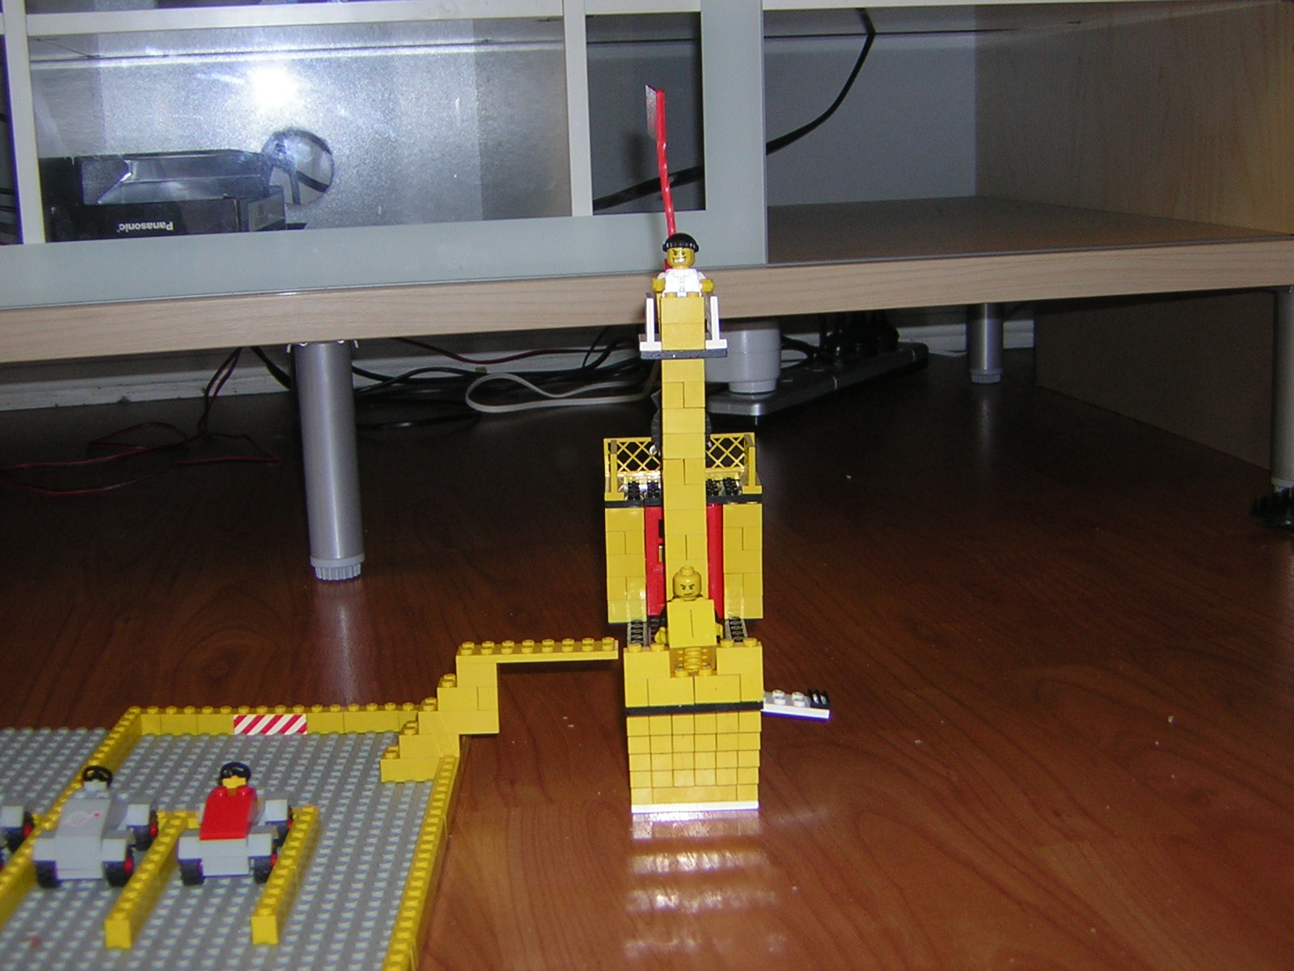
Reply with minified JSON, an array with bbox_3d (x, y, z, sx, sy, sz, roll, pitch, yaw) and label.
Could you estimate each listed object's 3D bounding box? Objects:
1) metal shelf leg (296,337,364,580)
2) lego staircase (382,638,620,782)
[{"bbox_3d":[-0.188,-0.016,1.042,0.033,0.142,0.033,-2,11,0],"label":"metal shelf leg"},{"bbox_3d":[-0.059,0.090,0.708,0.096,0.053,0.016,-2,11,-1],"label":"lego staircase"}]

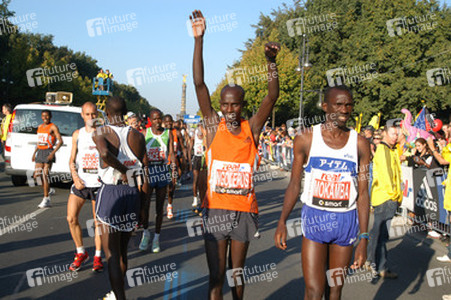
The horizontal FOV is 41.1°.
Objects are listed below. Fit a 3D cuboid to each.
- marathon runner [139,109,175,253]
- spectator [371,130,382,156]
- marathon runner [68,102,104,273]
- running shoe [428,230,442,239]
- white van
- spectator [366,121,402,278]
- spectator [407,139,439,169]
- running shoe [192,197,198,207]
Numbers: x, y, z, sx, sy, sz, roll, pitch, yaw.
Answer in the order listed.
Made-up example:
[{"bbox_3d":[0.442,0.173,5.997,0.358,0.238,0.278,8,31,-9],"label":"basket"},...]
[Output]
[{"bbox_3d":[-0.841,0.369,7.477,0.470,1.750,0.400,2,2,-3],"label":"marathon runner"},{"bbox_3d":[3.326,0.419,12.972,0.500,1.660,0.400,4,2,33],"label":"spectator"},{"bbox_3d":[-1.432,0.379,6.378,0.460,1.750,0.420,2,2,-3],"label":"marathon runner"},{"bbox_3d":[3.299,1.311,9.454,0.100,0.110,0.280,2,2,-14],"label":"running shoe"},{"bbox_3d":[-4.181,-0.155,16.159,1.920,1.920,4.800,2,2,-4],"label":"white van"},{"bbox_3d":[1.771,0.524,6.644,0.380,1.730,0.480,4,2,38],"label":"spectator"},{"bbox_3d":[3.396,0.565,10.174,0.500,1.560,0.500,1,2,-37],"label":"spectator"},{"bbox_3d":[-0.595,1.038,11.927,0.100,0.130,0.270,3,2,0],"label":"running shoe"}]

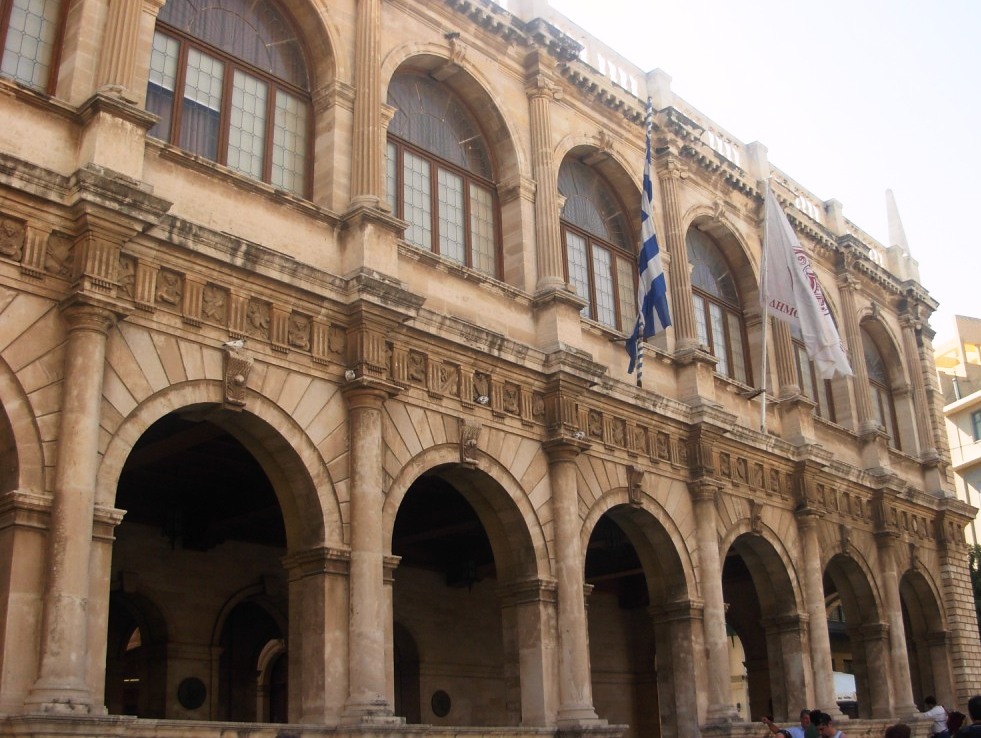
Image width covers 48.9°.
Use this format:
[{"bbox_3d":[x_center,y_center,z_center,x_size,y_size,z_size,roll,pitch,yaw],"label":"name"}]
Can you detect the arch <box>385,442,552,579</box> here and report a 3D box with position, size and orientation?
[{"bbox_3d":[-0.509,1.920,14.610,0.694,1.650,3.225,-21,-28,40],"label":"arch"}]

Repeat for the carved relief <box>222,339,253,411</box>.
[{"bbox_3d":[-2.812,0.103,11.932,0.259,0.659,0.289,-21,-28,40],"label":"carved relief"}]

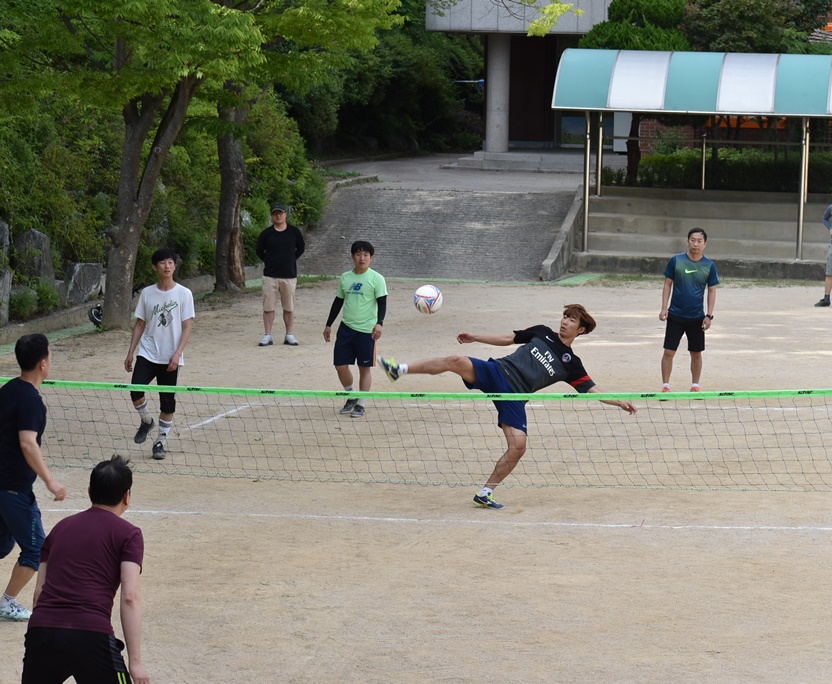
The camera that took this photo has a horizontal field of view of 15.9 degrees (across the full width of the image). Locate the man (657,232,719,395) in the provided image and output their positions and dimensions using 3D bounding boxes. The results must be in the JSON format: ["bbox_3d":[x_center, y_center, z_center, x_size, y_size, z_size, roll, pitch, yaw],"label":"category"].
[{"bbox_3d":[2.773,-0.291,30.300,0.610,1.720,0.360,1,5,5],"label":"man"}]

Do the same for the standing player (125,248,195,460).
[{"bbox_3d":[-2.167,0.110,25.350,0.620,1.770,0.550,0,5,-3],"label":"standing player"}]

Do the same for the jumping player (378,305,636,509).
[{"bbox_3d":[0.680,0.483,22.200,1.850,1.510,0.850,2,5,19],"label":"jumping player"}]

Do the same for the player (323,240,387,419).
[{"bbox_3d":[-0.599,-0.129,29.100,0.620,1.700,0.450,2,5,13],"label":"player"}]

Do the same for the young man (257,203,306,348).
[{"bbox_3d":[-1.670,-0.841,37.100,0.620,1.760,0.400,1,5,3],"label":"young man"}]

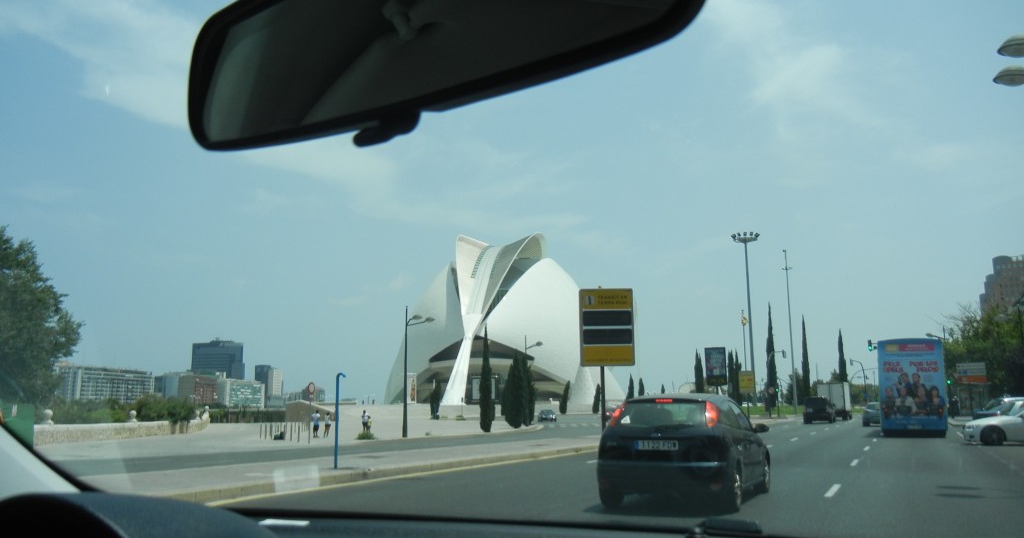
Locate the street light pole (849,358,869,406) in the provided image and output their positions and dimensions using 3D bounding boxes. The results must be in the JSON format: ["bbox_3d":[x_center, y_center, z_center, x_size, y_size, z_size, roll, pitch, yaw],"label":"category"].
[{"bbox_3d":[43.019,14.375,110.773,2.300,6.507,0.450,-3,-9,15],"label":"street light pole"}]

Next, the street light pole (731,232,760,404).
[{"bbox_3d":[36.999,8.155,137.141,4.300,27.380,4.300,-4,-10,23],"label":"street light pole"}]

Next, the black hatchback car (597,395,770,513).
[{"bbox_3d":[2.608,2.585,12.826,1.810,1.480,4.320,-4,-10,23],"label":"black hatchback car"}]

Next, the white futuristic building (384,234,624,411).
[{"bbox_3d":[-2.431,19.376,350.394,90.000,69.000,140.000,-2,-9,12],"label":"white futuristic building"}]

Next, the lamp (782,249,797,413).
[{"bbox_3d":[37.733,8.512,119.715,1.400,21.938,1.400,-4,-10,23],"label":"lamp"}]

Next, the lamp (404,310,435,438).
[{"bbox_3d":[-5.596,6.120,53.346,1.950,7.883,0.900,-3,-9,17],"label":"lamp"}]

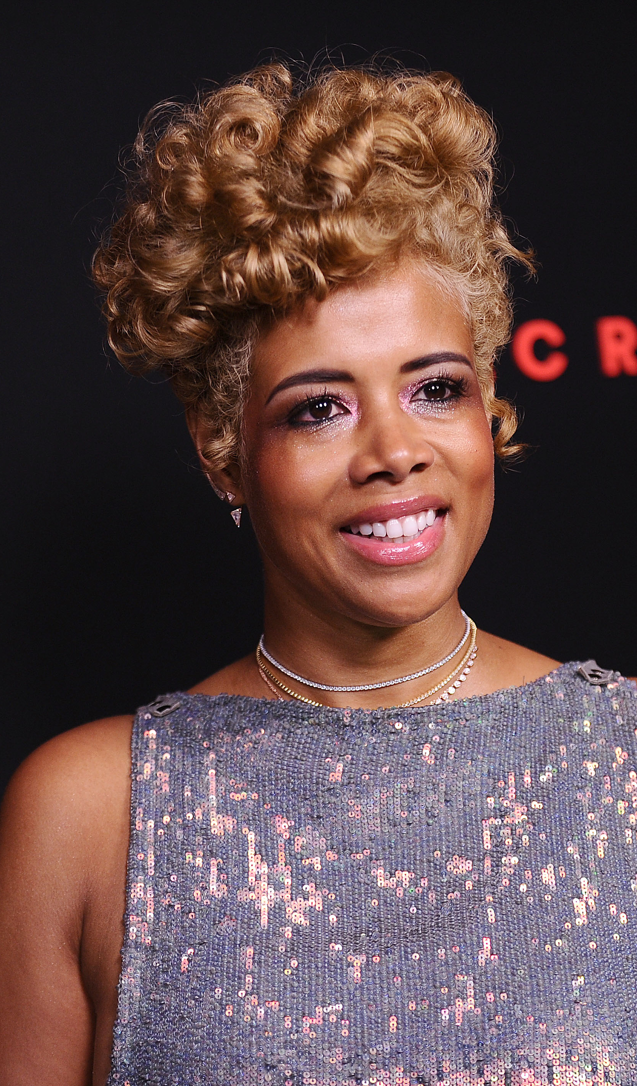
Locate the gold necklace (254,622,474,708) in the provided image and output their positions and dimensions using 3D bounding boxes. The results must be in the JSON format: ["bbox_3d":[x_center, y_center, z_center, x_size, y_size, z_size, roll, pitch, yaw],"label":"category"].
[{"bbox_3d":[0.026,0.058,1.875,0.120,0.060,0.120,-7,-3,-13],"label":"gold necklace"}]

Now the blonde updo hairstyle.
[{"bbox_3d":[-0.003,-0.142,1.860,0.227,0.224,0.240,-7,-3,-14],"label":"blonde updo hairstyle"}]

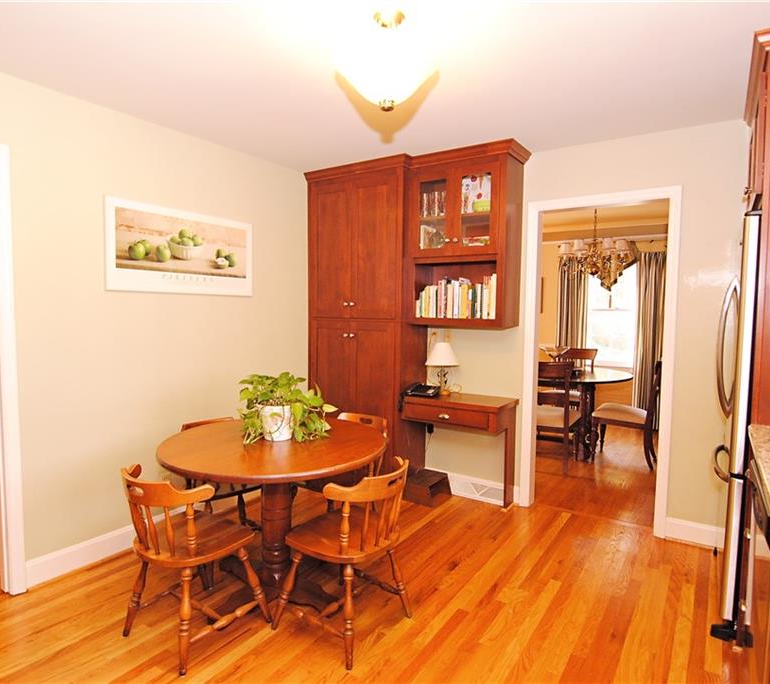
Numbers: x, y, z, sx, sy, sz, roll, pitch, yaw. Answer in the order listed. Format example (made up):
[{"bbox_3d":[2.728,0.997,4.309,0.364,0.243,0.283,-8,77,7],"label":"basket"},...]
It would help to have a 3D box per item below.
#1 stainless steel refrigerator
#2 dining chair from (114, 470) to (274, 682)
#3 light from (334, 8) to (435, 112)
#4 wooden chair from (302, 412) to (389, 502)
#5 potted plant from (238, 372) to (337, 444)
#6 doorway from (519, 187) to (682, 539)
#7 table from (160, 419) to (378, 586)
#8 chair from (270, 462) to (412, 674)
[{"bbox_3d":[1.932,0.366,2.019,0.740,1.750,0.830,3,4,36],"label":"stainless steel refrigerator"},{"bbox_3d":[-0.818,0.854,1.924,0.520,0.750,0.500,3,4,36],"label":"dining chair"},{"bbox_3d":[0.002,-1.009,1.629,0.370,0.360,0.370,0,4,0],"label":"light"},{"bbox_3d":[-0.259,0.818,2.562,0.520,0.750,0.500,3,4,36],"label":"wooden chair"},{"bbox_3d":[-0.469,0.302,2.214,0.440,0.330,0.390,0,4,0],"label":"potted plant"},{"bbox_3d":[1.361,0.121,2.974,0.900,2.110,0.140,3,4,36],"label":"doorway"},{"bbox_3d":[-0.533,0.839,2.245,1.050,0.745,1.050,3,4,36],"label":"table"},{"bbox_3d":[-0.145,0.856,1.972,0.500,0.750,0.520,3,4,36],"label":"chair"}]

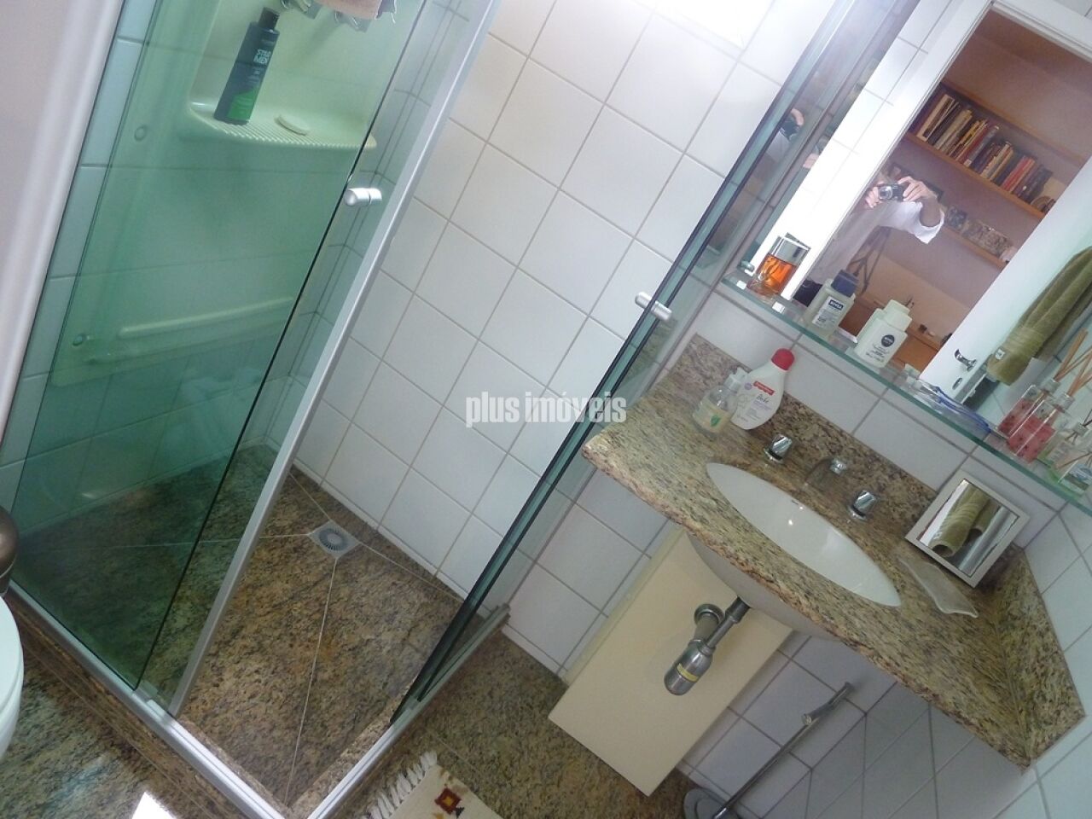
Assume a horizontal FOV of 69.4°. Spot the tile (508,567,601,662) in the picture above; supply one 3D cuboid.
[{"bbox_3d":[0.008,0.509,1.961,0.197,0.195,0.010,36,23,11],"label":"tile"}]

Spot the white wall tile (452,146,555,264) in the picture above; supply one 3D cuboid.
[{"bbox_3d":[-0.098,-0.468,1.815,0.200,0.200,0.010,36,23,11],"label":"white wall tile"}]

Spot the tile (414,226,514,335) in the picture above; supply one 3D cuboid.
[{"bbox_3d":[-0.194,-0.308,1.891,0.200,0.200,0.010,36,23,11],"label":"tile"}]

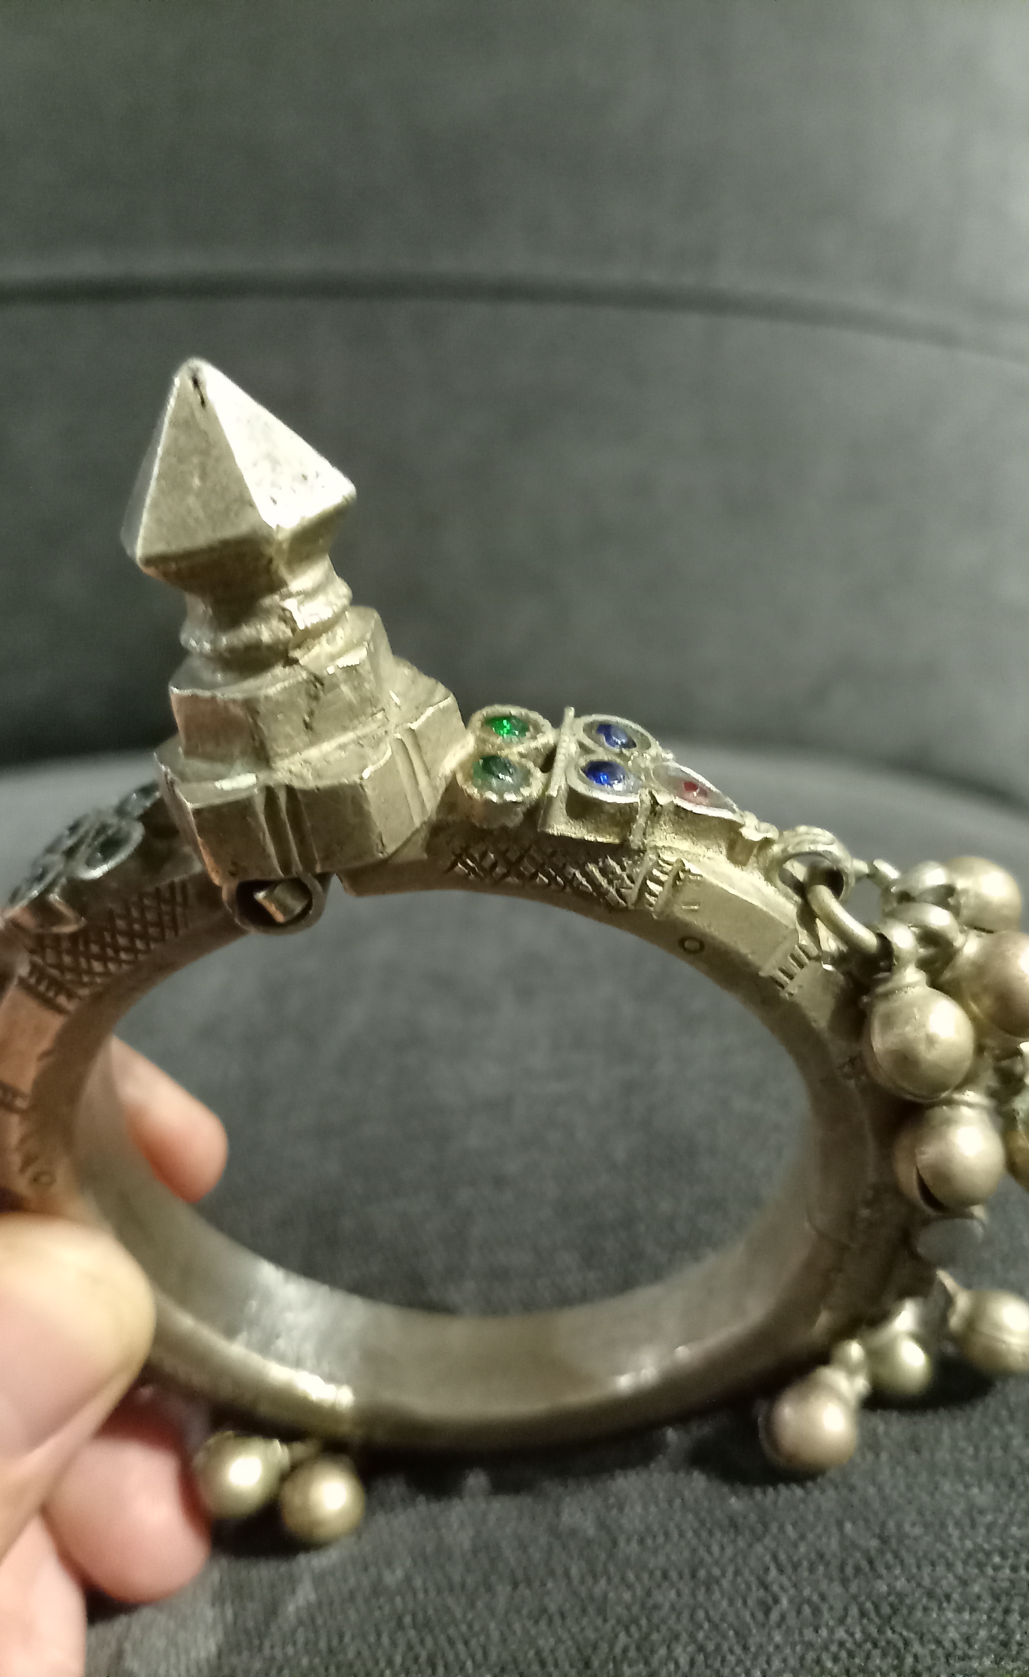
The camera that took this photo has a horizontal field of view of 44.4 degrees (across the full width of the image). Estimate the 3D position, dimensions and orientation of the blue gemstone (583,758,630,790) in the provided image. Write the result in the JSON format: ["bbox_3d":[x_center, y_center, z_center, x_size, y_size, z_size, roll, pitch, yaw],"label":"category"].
[{"bbox_3d":[0.007,-0.005,0.094,0.004,0.002,0.003,13,35,-7],"label":"blue gemstone"}]

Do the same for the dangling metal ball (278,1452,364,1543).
[{"bbox_3d":[-0.020,0.067,0.128,0.009,0.009,0.009,0,24,0],"label":"dangling metal ball"}]

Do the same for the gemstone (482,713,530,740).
[{"bbox_3d":[-0.001,-0.008,0.089,0.003,0.002,0.003,8,33,0],"label":"gemstone"}]

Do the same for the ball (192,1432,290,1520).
[{"bbox_3d":[-0.033,0.076,0.150,0.010,0.010,0.010,0,28,0],"label":"ball"}]

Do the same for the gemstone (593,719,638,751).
[{"bbox_3d":[0.008,-0.008,0.099,0.004,0.002,0.003,13,35,-7],"label":"gemstone"}]

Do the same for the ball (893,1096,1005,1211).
[{"bbox_3d":[0.034,0.025,0.100,0.009,0.009,0.009,0,24,0],"label":"ball"}]

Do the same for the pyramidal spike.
[{"bbox_3d":[-0.019,-0.022,0.086,0.016,0.019,0.015,-11,33,0],"label":"pyramidal spike"}]

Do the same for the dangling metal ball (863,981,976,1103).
[{"bbox_3d":[0.036,0.018,0.113,0.010,0.011,0.010,0,28,0],"label":"dangling metal ball"}]

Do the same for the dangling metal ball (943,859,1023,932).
[{"bbox_3d":[0.041,0.006,0.112,0.008,0.009,0.008,0,24,0],"label":"dangling metal ball"}]

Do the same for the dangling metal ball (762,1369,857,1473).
[{"bbox_3d":[0.027,0.054,0.116,0.009,0.009,0.009,0,24,0],"label":"dangling metal ball"}]

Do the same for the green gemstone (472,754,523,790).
[{"bbox_3d":[-0.001,-0.005,0.085,0.004,0.002,0.004,7,33,0],"label":"green gemstone"}]

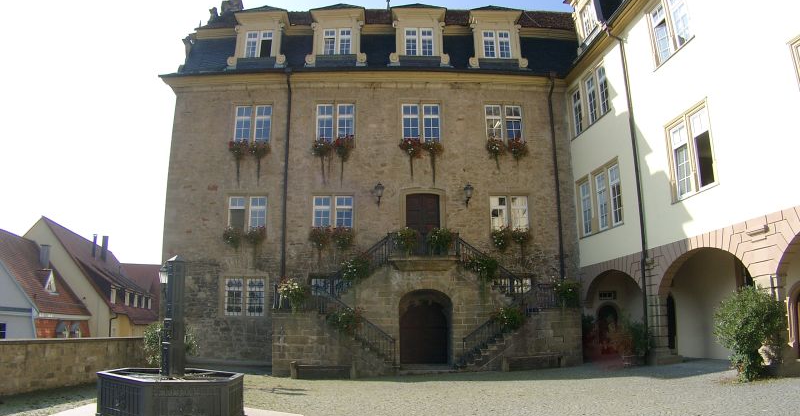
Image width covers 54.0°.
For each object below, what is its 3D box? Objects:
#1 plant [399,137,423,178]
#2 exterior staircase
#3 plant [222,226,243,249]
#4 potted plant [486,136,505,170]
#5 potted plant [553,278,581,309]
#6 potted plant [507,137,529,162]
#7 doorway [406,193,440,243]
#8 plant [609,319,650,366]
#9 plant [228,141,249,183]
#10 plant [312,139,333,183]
[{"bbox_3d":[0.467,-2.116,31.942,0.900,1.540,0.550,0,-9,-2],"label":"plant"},{"bbox_3d":[0.814,3.502,29.747,11.200,5.100,2.800,0,-9,-2],"label":"exterior staircase"},{"bbox_3d":[-6.657,1.191,31.232,0.790,0.920,0.550,0,-9,-2],"label":"plant"},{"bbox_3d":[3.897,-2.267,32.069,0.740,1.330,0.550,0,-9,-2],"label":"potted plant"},{"bbox_3d":[6.027,3.112,28.446,1.020,1.040,0.700,0,-9,-2],"label":"potted plant"},{"bbox_3d":[4.802,-2.392,32.115,0.900,1.090,0.550,0,-9,-2],"label":"potted plant"},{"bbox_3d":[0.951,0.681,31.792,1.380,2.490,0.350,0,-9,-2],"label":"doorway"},{"bbox_3d":[7.557,4.392,25.873,1.400,1.620,1.300,0,-9,-2],"label":"plant"},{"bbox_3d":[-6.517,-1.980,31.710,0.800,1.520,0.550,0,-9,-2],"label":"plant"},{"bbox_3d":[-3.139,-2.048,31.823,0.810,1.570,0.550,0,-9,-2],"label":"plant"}]

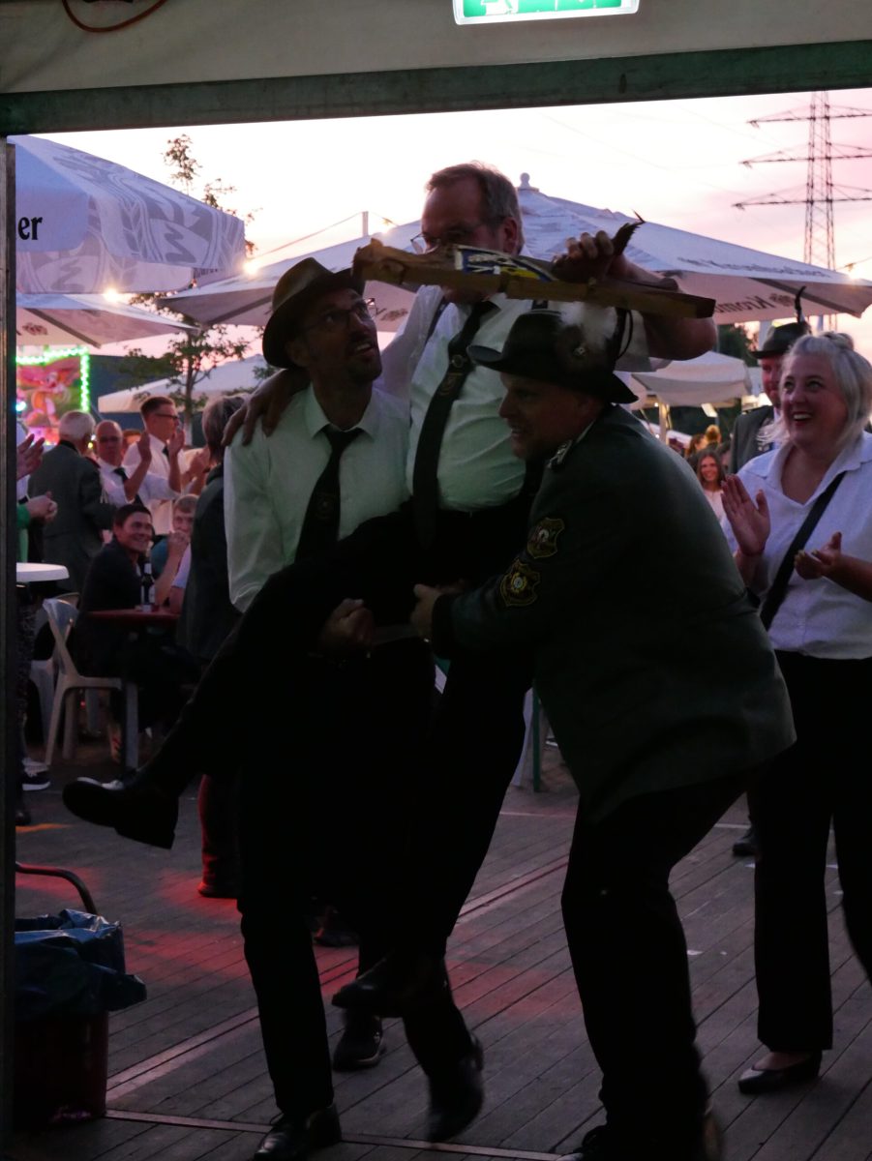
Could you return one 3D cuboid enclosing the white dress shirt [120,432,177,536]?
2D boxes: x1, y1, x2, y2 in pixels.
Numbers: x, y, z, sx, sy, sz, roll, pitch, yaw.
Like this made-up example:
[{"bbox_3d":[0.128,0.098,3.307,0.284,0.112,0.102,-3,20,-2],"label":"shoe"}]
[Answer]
[{"bbox_3d":[-1.526,-0.516,12.600,0.330,0.570,0.460,0,2,22],"label":"white dress shirt"}]

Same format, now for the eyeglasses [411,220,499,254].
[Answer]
[{"bbox_3d":[0.042,-0.673,4.580,0.145,0.050,0.140,5,15,38],"label":"eyeglasses"}]

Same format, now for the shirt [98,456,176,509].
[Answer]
[{"bbox_3d":[-1.665,-0.396,12.400,0.500,0.560,0.330,-2,2,-29],"label":"shirt"}]

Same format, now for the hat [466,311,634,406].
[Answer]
[{"bbox_3d":[0.236,-0.448,4.620,0.330,0.160,0.280,14,1,-18],"label":"hat"}]

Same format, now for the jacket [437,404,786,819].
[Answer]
[{"bbox_3d":[0.318,0.083,4.620,0.600,0.760,0.560,-16,2,-6],"label":"jacket"}]

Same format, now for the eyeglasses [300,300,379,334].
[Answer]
[{"bbox_3d":[-0.201,-0.528,4.700,0.140,0.050,0.140,-10,-14,-42],"label":"eyeglasses"}]

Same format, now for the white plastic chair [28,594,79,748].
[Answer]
[{"bbox_3d":[-2.030,0.461,12.500,0.460,0.820,0.520,0,2,18],"label":"white plastic chair"}]

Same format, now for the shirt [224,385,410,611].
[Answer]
[{"bbox_3d":[-0.202,-0.142,4.760,0.500,0.550,0.330,5,2,-3],"label":"shirt"}]

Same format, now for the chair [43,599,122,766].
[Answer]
[{"bbox_3d":[-1.610,0.488,11.700,0.520,0.820,0.460,0,2,21],"label":"chair"}]

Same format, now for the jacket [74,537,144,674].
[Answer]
[{"bbox_3d":[-1.586,0.133,11.700,0.370,0.670,0.460,10,5,30],"label":"jacket"}]

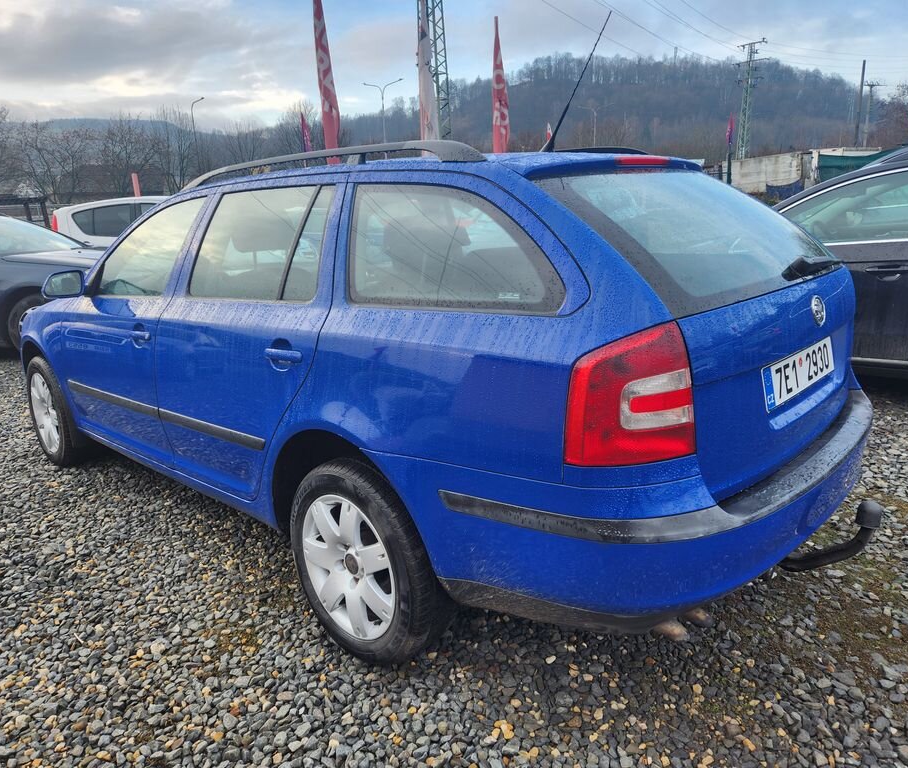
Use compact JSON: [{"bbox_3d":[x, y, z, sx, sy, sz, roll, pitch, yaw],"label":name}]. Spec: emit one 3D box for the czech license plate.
[{"bbox_3d":[0.953,-0.037,1.862,0.015,0.110,0.520,-5,8,46],"label":"czech license plate"}]

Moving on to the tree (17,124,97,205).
[{"bbox_3d":[-23.337,-12.050,41.111,4.612,7.051,4.612,-9,16,-27],"label":"tree"}]

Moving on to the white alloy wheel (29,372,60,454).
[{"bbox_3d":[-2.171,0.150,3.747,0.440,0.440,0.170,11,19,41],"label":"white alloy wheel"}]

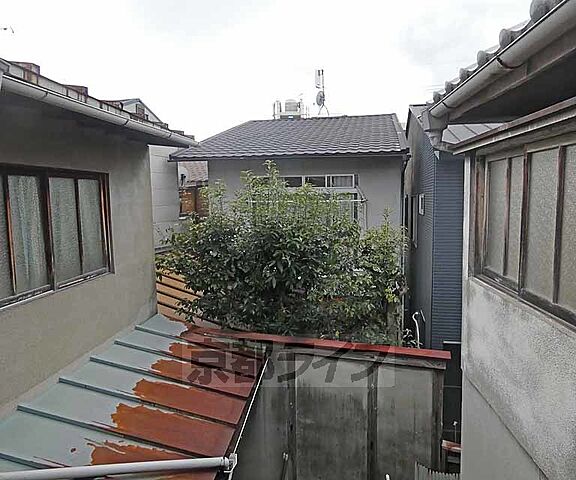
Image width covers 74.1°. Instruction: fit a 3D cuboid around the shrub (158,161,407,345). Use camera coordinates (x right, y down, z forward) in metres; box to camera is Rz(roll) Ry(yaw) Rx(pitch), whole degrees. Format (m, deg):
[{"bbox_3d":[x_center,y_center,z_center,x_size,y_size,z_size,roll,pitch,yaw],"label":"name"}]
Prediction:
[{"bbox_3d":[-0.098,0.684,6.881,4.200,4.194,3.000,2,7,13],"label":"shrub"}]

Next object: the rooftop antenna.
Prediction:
[{"bbox_3d":[1.354,-5.961,15.406,0.600,1.940,0.500,5,8,41],"label":"rooftop antenna"}]

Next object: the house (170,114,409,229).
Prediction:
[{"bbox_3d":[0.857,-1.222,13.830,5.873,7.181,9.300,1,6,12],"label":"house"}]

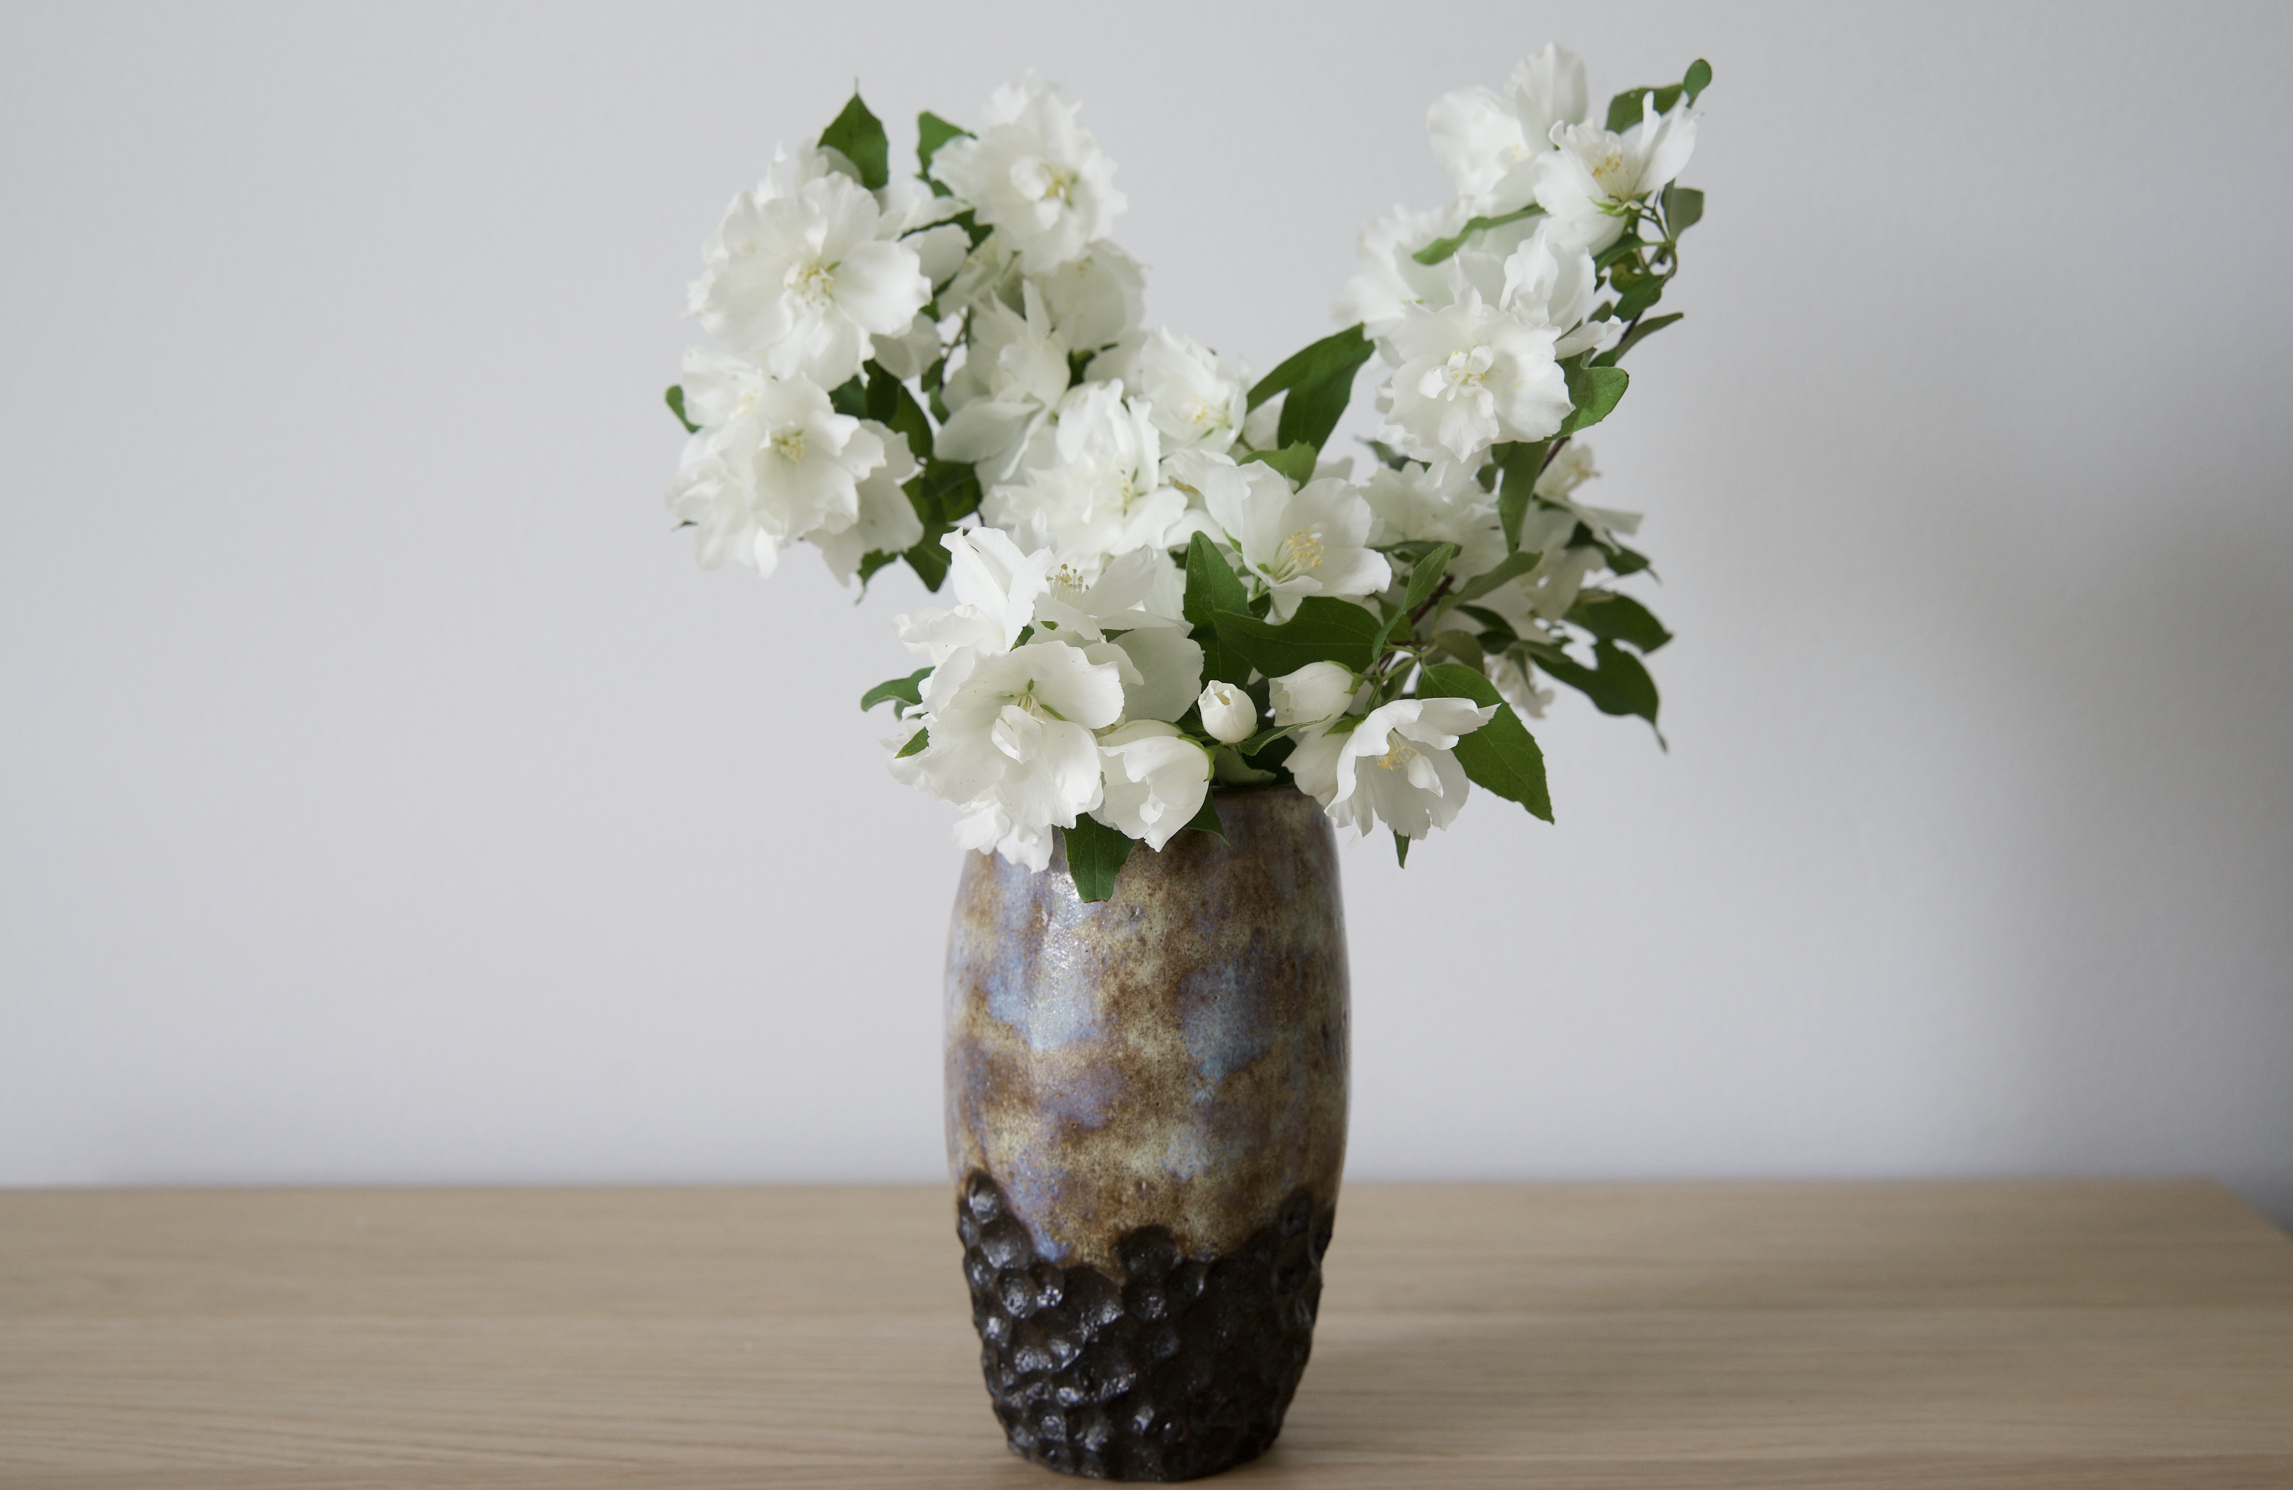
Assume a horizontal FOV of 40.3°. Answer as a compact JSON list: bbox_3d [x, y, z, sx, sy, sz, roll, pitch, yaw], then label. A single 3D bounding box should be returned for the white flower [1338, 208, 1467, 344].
[{"bbox_3d":[0.069,-0.122,0.815,0.040,0.040,0.030,3,-11,26],"label":"white flower"}]

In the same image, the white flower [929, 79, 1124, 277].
[{"bbox_3d":[-0.029,-0.142,0.780,0.047,0.047,0.030,-1,3,-14],"label":"white flower"}]

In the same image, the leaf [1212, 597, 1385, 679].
[{"bbox_3d":[0.037,-0.026,0.765,0.041,0.021,0.017,0,-24,0],"label":"leaf"}]

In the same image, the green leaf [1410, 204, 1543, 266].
[{"bbox_3d":[0.090,-0.139,0.850,0.042,0.006,0.016,-24,25,-21],"label":"green leaf"}]

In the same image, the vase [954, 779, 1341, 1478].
[{"bbox_3d":[0.000,0.101,0.865,0.112,0.190,0.112,0,6,0],"label":"vase"}]

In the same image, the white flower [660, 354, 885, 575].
[{"bbox_3d":[-0.100,-0.077,0.845,0.057,0.057,0.038,0,-6,-3],"label":"white flower"}]

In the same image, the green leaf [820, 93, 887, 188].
[{"bbox_3d":[-0.070,-0.145,0.752,0.018,0.025,0.009,0,4,-6],"label":"green leaf"}]

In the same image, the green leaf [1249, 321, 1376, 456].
[{"bbox_3d":[0.043,-0.093,0.810,0.033,0.033,0.017,1,-11,6],"label":"green leaf"}]

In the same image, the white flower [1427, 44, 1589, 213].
[{"bbox_3d":[0.092,-0.155,0.785,0.041,0.042,0.028,2,3,15],"label":"white flower"}]

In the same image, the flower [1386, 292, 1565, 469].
[{"bbox_3d":[0.082,-0.091,0.775,0.047,0.044,0.026,1,3,6],"label":"flower"}]

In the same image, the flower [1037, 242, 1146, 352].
[{"bbox_3d":[-0.017,-0.129,0.885,0.039,0.038,0.032,-2,-15,-17],"label":"flower"}]

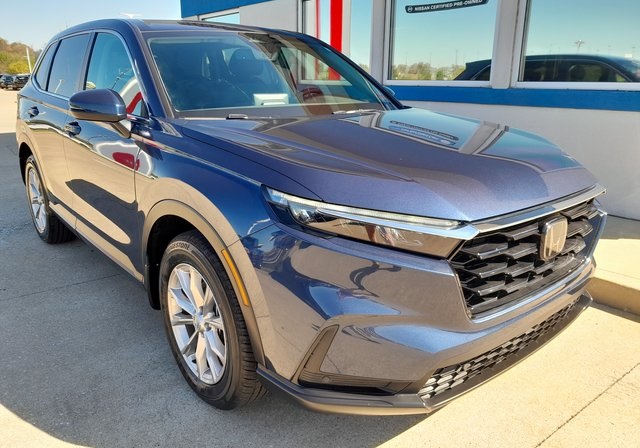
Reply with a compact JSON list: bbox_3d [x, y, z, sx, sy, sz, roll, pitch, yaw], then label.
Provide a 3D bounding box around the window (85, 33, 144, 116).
[{"bbox_3d":[-0.969,-0.766,2.462,0.080,0.460,0.950,16,1,-43],"label":"window"}]

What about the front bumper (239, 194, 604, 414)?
[{"bbox_3d":[0.607,0.177,2.008,1.800,0.630,0.640,-13,20,-39],"label":"front bumper"}]

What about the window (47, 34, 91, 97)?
[{"bbox_3d":[-1.545,-0.987,3.125,0.070,0.390,0.760,16,1,-43],"label":"window"}]

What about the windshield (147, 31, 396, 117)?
[{"bbox_3d":[-0.281,-0.840,2.809,1.410,0.160,0.900,-13,53,-39],"label":"windshield"}]

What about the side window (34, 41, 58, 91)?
[{"bbox_3d":[-1.943,-1.127,3.579,0.070,0.350,0.440,16,1,-43],"label":"side window"}]

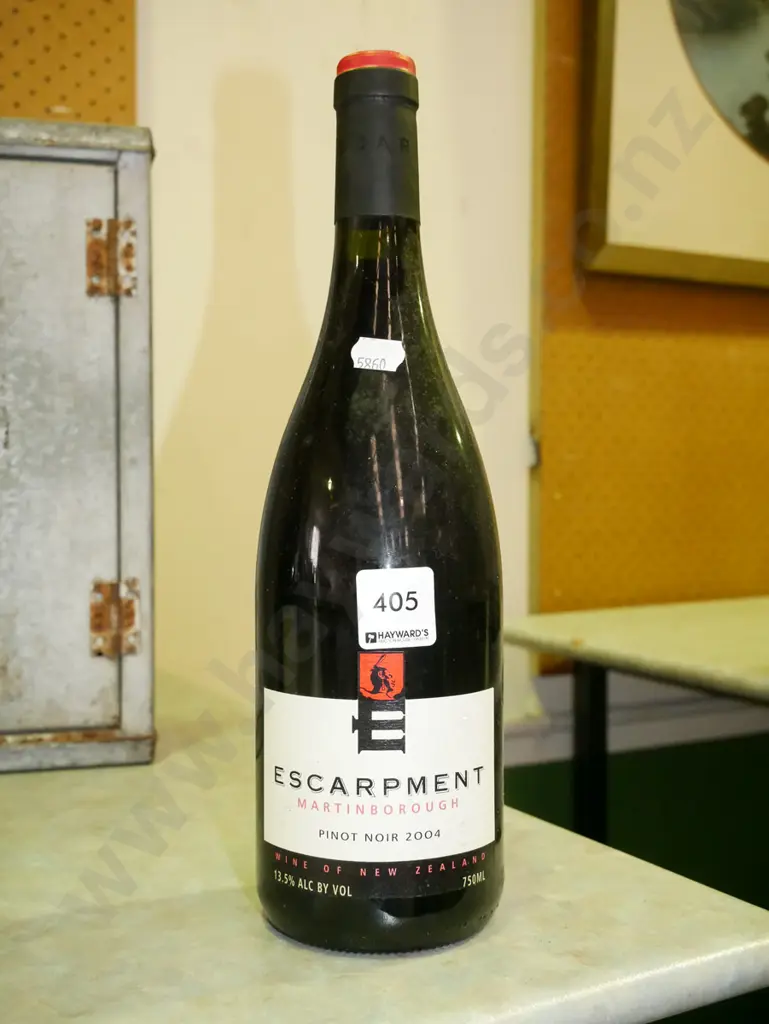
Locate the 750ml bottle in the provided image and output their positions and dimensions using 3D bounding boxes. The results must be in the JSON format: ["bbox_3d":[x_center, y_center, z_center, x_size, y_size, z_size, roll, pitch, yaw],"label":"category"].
[{"bbox_3d":[-0.002,-0.008,0.377,0.086,0.298,0.086,0,2,0],"label":"750ml bottle"}]

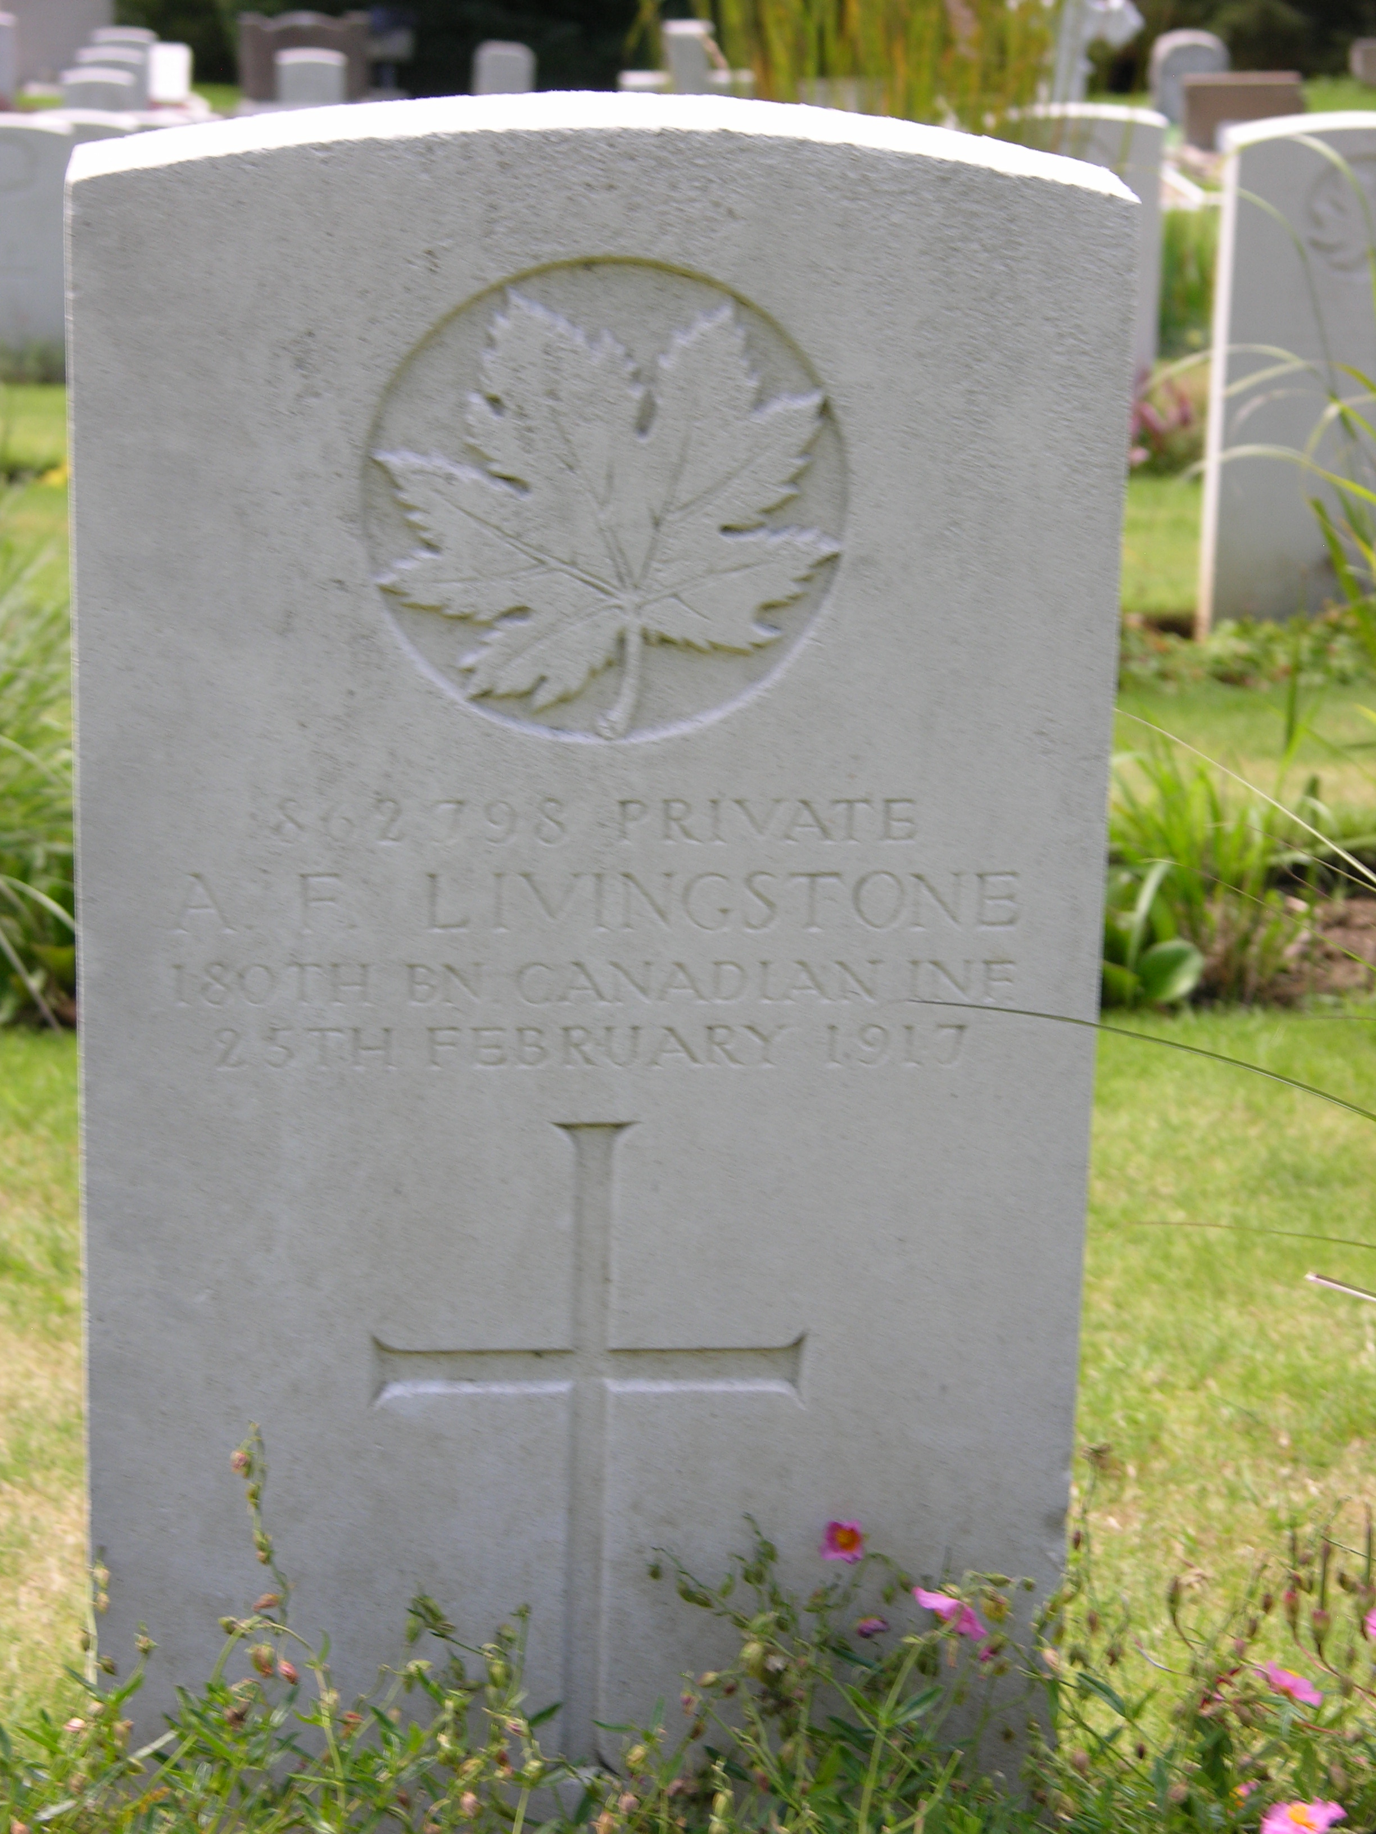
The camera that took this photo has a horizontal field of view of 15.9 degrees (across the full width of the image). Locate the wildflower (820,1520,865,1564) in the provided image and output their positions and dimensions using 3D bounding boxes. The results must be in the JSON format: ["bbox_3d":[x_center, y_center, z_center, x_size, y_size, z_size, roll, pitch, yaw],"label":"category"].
[{"bbox_3d":[0.059,0.237,1.870,0.017,0.015,0.010,0,18,-4],"label":"wildflower"}]

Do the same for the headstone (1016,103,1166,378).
[{"bbox_3d":[0.813,-1.337,10.521,0.381,0.790,0.076,0,18,-4],"label":"headstone"}]

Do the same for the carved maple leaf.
[{"bbox_3d":[-0.029,-0.144,1.781,0.168,0.164,0.012,0,18,-4],"label":"carved maple leaf"}]

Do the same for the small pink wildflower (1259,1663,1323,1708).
[{"bbox_3d":[0.223,0.284,1.820,0.021,0.015,0.017,-3,18,-15],"label":"small pink wildflower"}]

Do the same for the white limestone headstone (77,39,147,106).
[{"bbox_3d":[-3.132,-4.348,26.821,0.381,0.790,0.076,0,18,-4],"label":"white limestone headstone"}]

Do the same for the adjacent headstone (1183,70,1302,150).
[{"bbox_3d":[3.365,-4.905,30.073,0.710,0.480,0.130,-1,18,-7],"label":"adjacent headstone"}]

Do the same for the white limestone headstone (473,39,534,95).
[{"bbox_3d":[-1.150,-5.043,30.621,0.381,0.790,0.080,0,18,-4],"label":"white limestone headstone"}]

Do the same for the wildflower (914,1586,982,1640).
[{"bbox_3d":[0.096,0.257,1.820,0.025,0.017,0.017,5,18,12],"label":"wildflower"}]

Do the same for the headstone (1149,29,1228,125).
[{"bbox_3d":[3.244,-5.455,32.096,0.460,0.630,0.110,-2,18,-10],"label":"headstone"}]

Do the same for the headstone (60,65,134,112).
[{"bbox_3d":[-3.050,-4.008,25.521,0.381,0.790,0.076,0,18,-4],"label":"headstone"}]

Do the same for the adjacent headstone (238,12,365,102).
[{"bbox_3d":[-2.507,-5.582,32.092,0.850,0.600,0.130,0,18,-4],"label":"adjacent headstone"}]

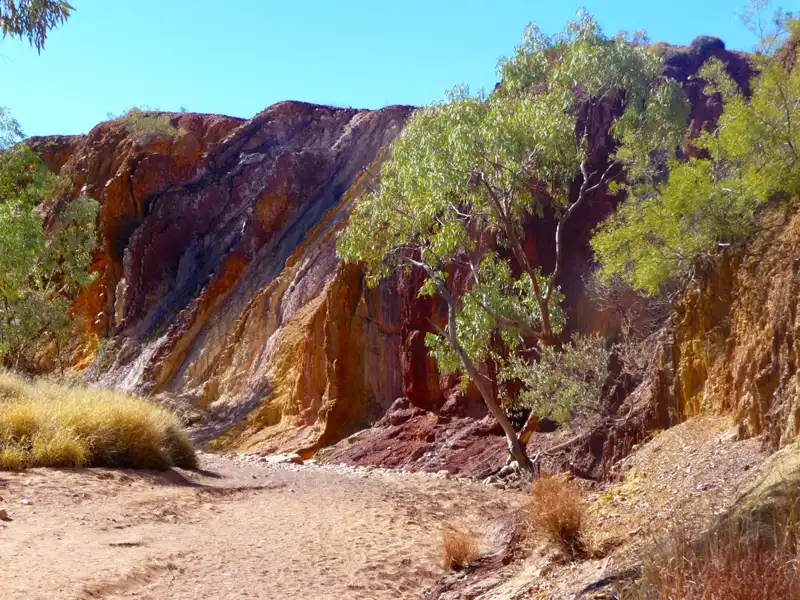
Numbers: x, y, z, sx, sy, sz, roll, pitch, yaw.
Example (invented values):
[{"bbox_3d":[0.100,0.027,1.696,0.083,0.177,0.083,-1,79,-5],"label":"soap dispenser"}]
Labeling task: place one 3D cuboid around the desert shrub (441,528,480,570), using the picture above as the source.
[{"bbox_3d":[0.500,2.061,14.700,0.330,0.340,0.320,0,-2,0],"label":"desert shrub"}]

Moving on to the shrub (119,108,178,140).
[{"bbox_3d":[-6.219,-4.339,44.000,1.500,0.750,1.200,0,-2,0],"label":"shrub"}]

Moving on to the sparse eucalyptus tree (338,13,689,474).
[{"bbox_3d":[1.977,-0.984,31.000,6.000,7.900,5.200,0,-2,0],"label":"sparse eucalyptus tree"}]

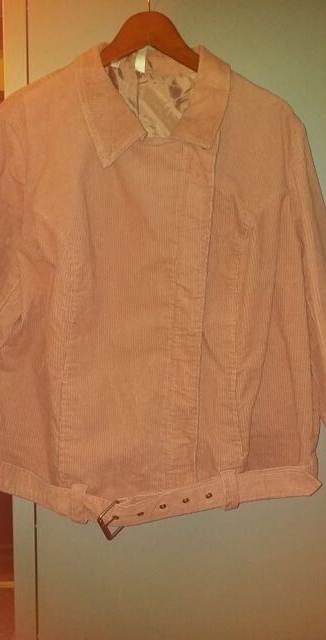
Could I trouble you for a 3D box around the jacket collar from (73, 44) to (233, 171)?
[{"bbox_3d":[-0.016,-0.315,0.715,0.233,0.192,0.110,0,3,0],"label":"jacket collar"}]

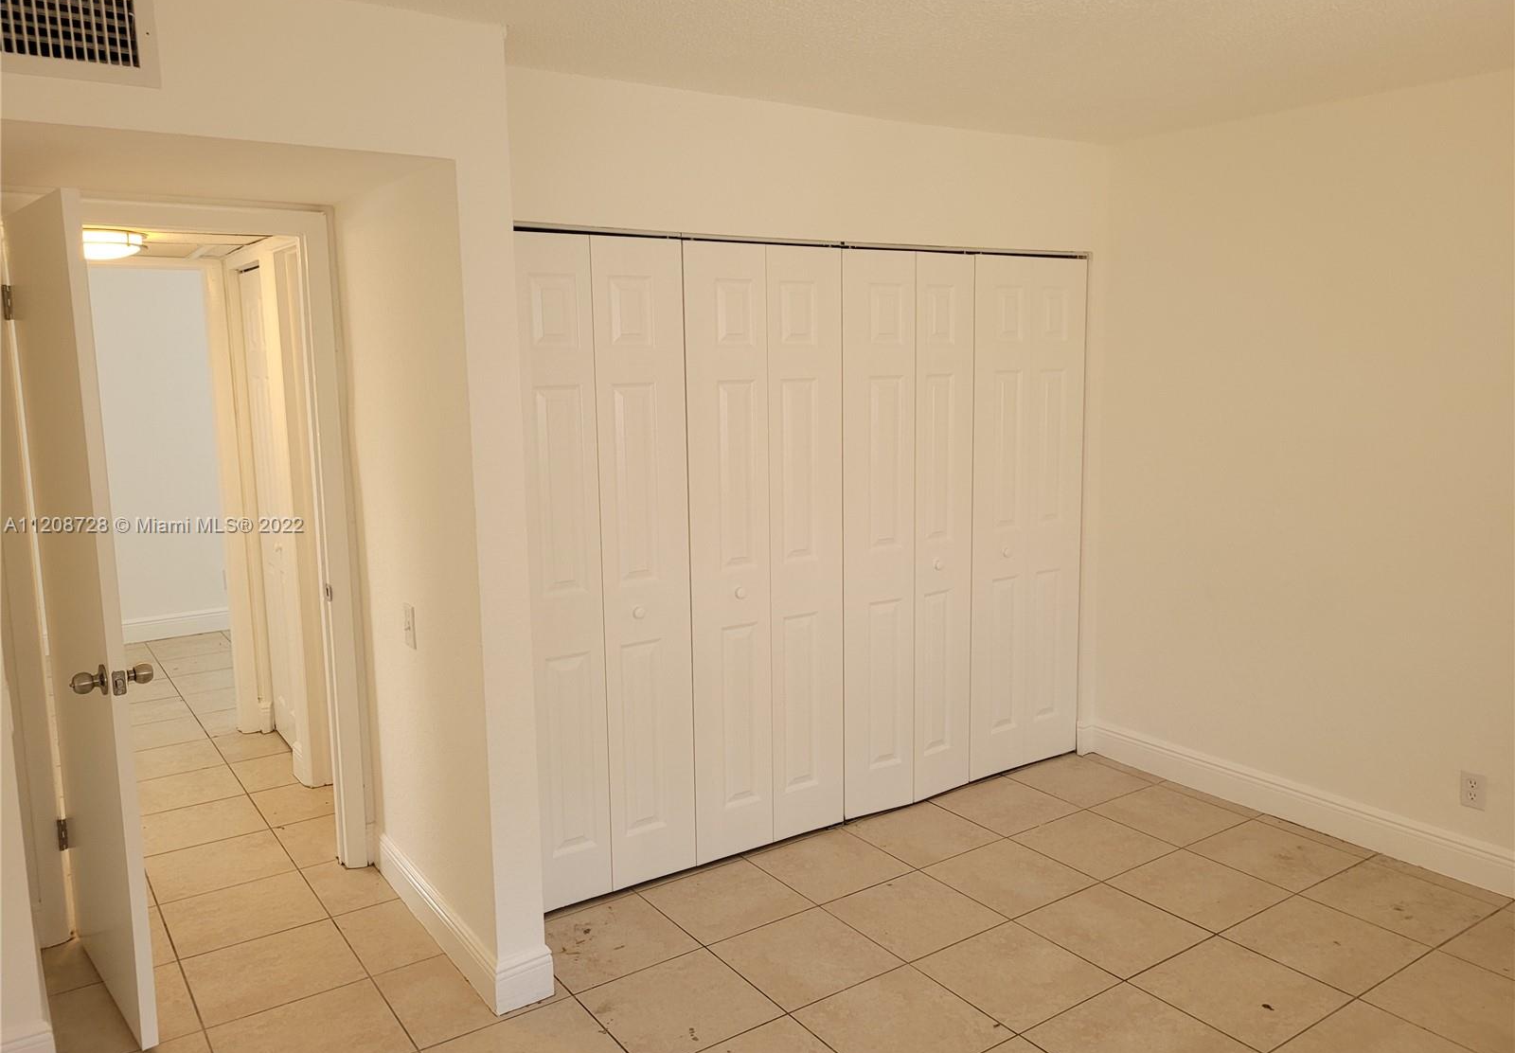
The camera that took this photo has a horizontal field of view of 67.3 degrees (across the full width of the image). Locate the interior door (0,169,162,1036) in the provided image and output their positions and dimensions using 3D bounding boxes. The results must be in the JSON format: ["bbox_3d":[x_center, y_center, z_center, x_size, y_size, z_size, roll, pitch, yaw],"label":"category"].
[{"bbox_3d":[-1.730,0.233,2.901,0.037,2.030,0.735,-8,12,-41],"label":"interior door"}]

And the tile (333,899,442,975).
[{"bbox_3d":[-1.083,1.208,3.343,0.203,0.010,0.401,-7,11,-34],"label":"tile"}]

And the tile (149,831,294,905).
[{"bbox_3d":[-1.800,1.136,3.813,0.407,0.010,0.402,-7,11,-34],"label":"tile"}]

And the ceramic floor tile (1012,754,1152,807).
[{"bbox_3d":[1.254,0.998,4.439,0.406,0.010,0.401,-7,11,-34],"label":"ceramic floor tile"}]

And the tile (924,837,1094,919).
[{"bbox_3d":[0.809,1.128,3.655,0.404,0.010,0.401,-7,11,-34],"label":"tile"}]

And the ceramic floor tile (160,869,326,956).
[{"bbox_3d":[-1.570,1.184,3.484,0.407,0.010,0.402,-7,11,-34],"label":"ceramic floor tile"}]

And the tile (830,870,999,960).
[{"bbox_3d":[0.471,1.169,3.426,0.404,0.010,0.401,-7,11,-34],"label":"tile"}]

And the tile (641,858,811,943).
[{"bbox_3d":[-0.096,1.163,3.527,0.404,0.010,0.401,-7,11,-34],"label":"tile"}]

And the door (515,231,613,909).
[{"bbox_3d":[-0.600,0.167,3.326,0.301,1.988,0.035,-7,11,-34],"label":"door"}]

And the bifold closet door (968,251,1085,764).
[{"bbox_3d":[1.047,-0.025,4.417,0.597,1.989,0.035,-7,11,-34],"label":"bifold closet door"}]

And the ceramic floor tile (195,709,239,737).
[{"bbox_3d":[-2.384,0.906,5.352,0.406,0.010,0.401,-7,11,-34],"label":"ceramic floor tile"}]

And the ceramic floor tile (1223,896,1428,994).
[{"bbox_3d":[1.607,1.181,3.222,0.406,0.010,0.401,-7,11,-34],"label":"ceramic floor tile"}]

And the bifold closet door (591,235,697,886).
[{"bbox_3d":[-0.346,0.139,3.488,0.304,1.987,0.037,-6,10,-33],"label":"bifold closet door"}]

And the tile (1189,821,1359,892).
[{"bbox_3d":[1.718,1.094,3.787,0.405,0.010,0.405,-7,11,-34],"label":"tile"}]

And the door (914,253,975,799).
[{"bbox_3d":[0.673,0.022,4.160,0.304,1.983,0.034,-8,11,-38],"label":"door"}]

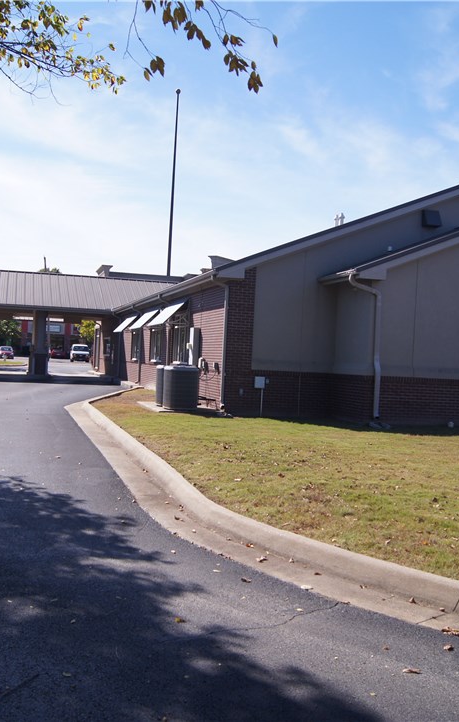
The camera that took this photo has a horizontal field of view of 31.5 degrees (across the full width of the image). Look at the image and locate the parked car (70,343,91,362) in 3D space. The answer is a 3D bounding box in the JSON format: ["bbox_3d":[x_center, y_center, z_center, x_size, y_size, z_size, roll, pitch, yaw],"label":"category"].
[{"bbox_3d":[-16.384,-0.819,89.300,1.920,1.930,4.900,3,0,-15],"label":"parked car"}]

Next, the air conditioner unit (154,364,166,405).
[{"bbox_3d":[-1.418,0.627,20.600,0.770,1.040,0.770,3,0,-15],"label":"air conditioner unit"}]

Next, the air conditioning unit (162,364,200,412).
[{"bbox_3d":[-1.149,0.639,19.500,0.780,1.050,0.780,3,0,-15],"label":"air conditioning unit"}]

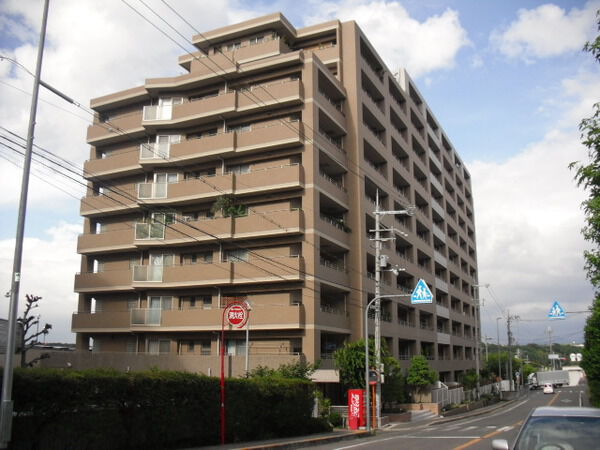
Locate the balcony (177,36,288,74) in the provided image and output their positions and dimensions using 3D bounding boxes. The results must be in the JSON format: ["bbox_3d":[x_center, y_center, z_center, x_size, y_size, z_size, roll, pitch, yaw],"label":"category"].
[{"bbox_3d":[-4.414,-11.322,42.439,7.300,1.530,1.400,-6,-14,24],"label":"balcony"}]

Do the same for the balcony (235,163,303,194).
[{"bbox_3d":[-1.818,-2.779,39.402,4.600,1.420,1.250,-6,-14,24],"label":"balcony"}]

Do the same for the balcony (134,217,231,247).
[{"bbox_3d":[-7.484,0.539,40.427,7.300,1.470,1.850,-6,-14,24],"label":"balcony"}]

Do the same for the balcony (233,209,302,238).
[{"bbox_3d":[-1.794,0.123,38.117,4.600,1.420,1.600,-6,-14,24],"label":"balcony"}]

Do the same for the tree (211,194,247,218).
[{"bbox_3d":[-4.640,-0.995,39.327,2.200,1.650,1.300,-6,-14,24],"label":"tree"}]

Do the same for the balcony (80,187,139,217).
[{"bbox_3d":[-13.557,-1.547,44.851,5.900,1.450,1.300,-6,-14,24],"label":"balcony"}]

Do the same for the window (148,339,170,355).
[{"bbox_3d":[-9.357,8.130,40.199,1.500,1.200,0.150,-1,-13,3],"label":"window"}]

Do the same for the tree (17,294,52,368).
[{"bbox_3d":[-12.480,5.681,28.454,1.750,4.900,1.700,0,-13,0],"label":"tree"}]

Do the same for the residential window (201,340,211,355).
[{"bbox_3d":[-6.015,7.938,39.188,0.750,0.930,0.150,-6,-14,24],"label":"residential window"}]

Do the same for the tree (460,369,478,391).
[{"bbox_3d":[16.249,14.909,58.139,1.850,2.300,1.800,-6,-14,24],"label":"tree"}]

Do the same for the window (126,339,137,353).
[{"bbox_3d":[-11.715,8.424,42.228,0.850,1.150,0.150,-6,-14,24],"label":"window"}]

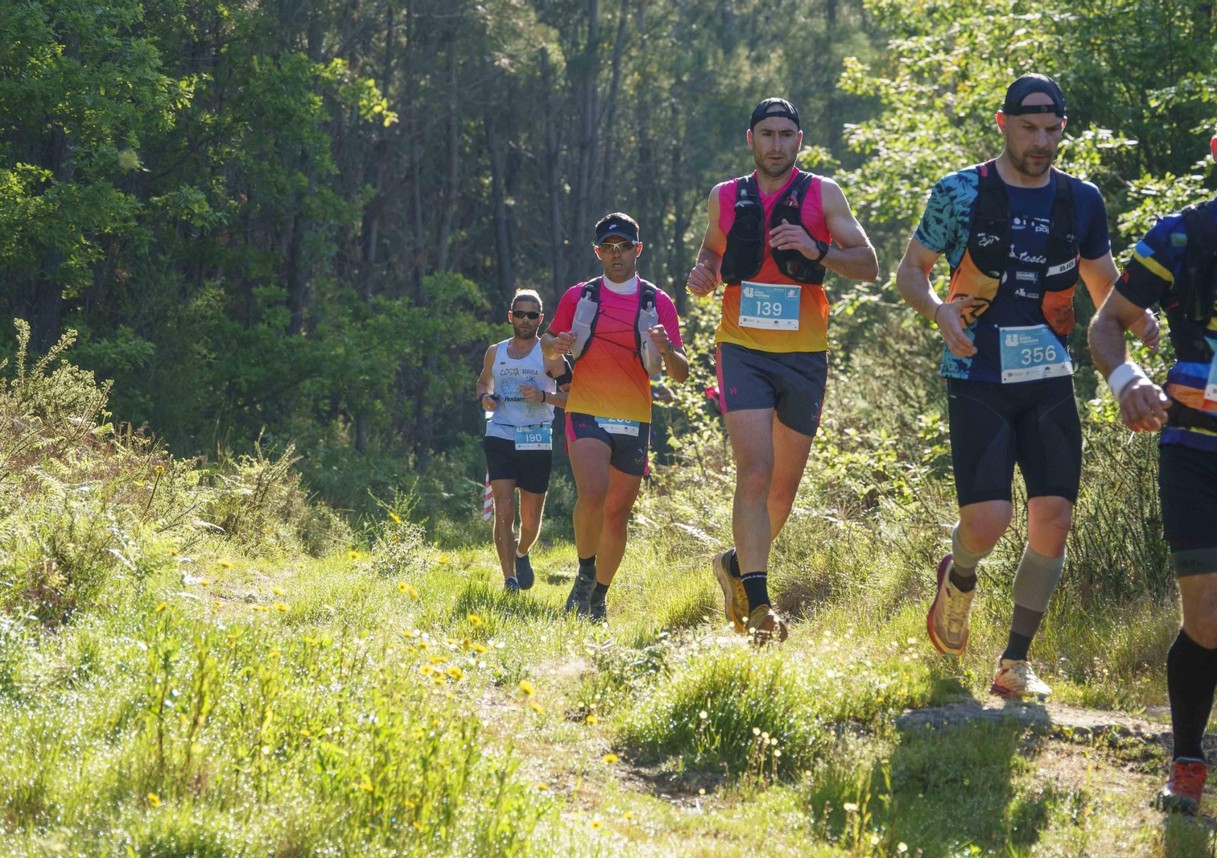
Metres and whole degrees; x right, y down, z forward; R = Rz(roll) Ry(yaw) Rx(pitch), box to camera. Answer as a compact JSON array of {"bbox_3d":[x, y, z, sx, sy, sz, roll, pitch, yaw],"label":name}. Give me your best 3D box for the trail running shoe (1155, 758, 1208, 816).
[{"bbox_3d":[1.342,0.835,12.500,0.110,0.125,0.285,0,0,10],"label":"trail running shoe"}]

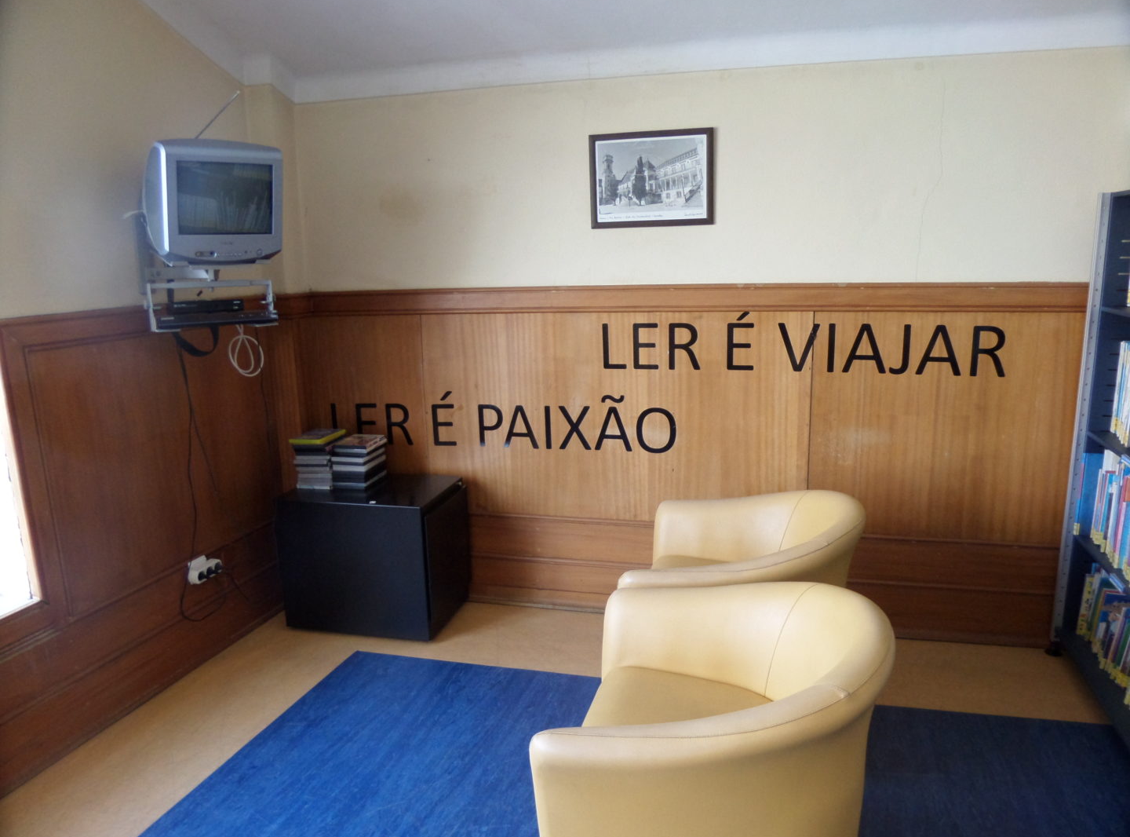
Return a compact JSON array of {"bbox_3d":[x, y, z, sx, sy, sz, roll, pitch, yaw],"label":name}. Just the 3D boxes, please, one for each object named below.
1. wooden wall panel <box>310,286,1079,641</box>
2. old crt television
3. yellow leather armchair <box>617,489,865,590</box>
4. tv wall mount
[{"bbox_3d":[0.341,0.146,3.230,2.897,1.285,0.050,2,10,14],"label":"wooden wall panel"},{"bbox_3d":[-1.094,-0.661,2.581,0.360,0.335,0.350,-9,20,-39],"label":"old crt television"},{"bbox_3d":[0.513,0.596,2.373,0.600,0.694,0.700,2,10,14],"label":"yellow leather armchair"},{"bbox_3d":[-1.106,-0.382,2.625,0.360,0.200,0.290,-9,13,-39],"label":"tv wall mount"}]

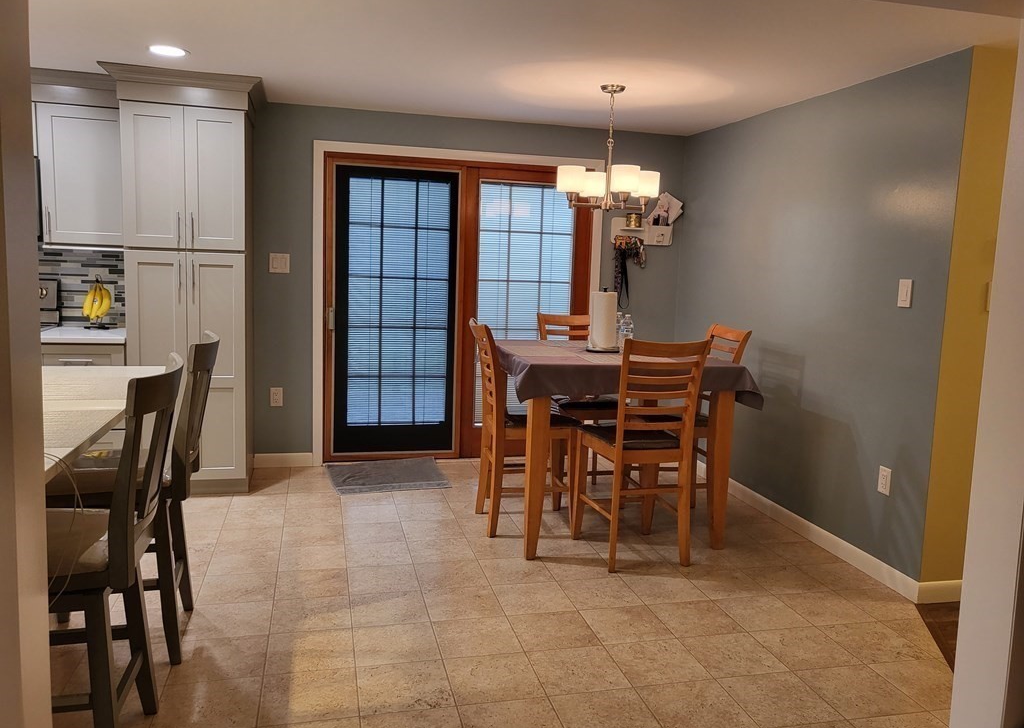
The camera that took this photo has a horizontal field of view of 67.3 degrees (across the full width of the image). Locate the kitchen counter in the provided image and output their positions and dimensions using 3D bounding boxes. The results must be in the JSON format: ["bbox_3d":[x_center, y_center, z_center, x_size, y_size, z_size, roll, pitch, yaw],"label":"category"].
[{"bbox_3d":[-2.429,-0.164,4.450,0.490,0.035,0.606,0,8,-14],"label":"kitchen counter"}]

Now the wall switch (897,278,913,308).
[{"bbox_3d":[1.761,-0.316,3.452,0.008,0.122,0.078,0,8,-14],"label":"wall switch"}]

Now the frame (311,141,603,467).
[{"bbox_3d":[-0.345,-0.364,5.224,1.945,2.090,0.120,0,7,-14],"label":"frame"}]

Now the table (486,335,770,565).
[{"bbox_3d":[0.455,0.389,4.128,1.090,0.915,1.090,0,7,-14],"label":"table"}]

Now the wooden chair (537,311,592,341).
[{"bbox_3d":[0.402,0.252,4.637,0.430,1.060,0.540,0,7,-14],"label":"wooden chair"}]

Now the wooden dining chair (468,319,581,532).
[{"bbox_3d":[0.066,0.315,4.018,0.550,1.060,0.430,0,7,-14],"label":"wooden dining chair"}]

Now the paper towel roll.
[{"bbox_3d":[0.522,-0.240,4.289,0.145,0.300,0.145,2,8,0],"label":"paper towel roll"}]

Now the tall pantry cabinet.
[{"bbox_3d":[-1.856,-0.379,4.507,0.635,2.190,0.610,0,7,-14],"label":"tall pantry cabinet"}]

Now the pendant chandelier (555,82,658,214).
[{"bbox_3d":[0.528,-1.140,4.097,0.490,0.644,0.490,6,9,28],"label":"pendant chandelier"}]

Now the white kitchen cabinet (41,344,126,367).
[{"bbox_3d":[-2.449,0.287,4.520,0.490,0.880,0.586,0,8,-14],"label":"white kitchen cabinet"}]

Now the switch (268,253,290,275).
[{"bbox_3d":[-1.487,-0.644,4.929,0.124,0.121,0.008,0,8,-14],"label":"switch"}]

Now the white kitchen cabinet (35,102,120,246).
[{"bbox_3d":[-2.394,-1.058,4.426,0.460,0.770,0.335,0,7,-14],"label":"white kitchen cabinet"}]

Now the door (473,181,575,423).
[{"bbox_3d":[0.095,-0.409,5.369,0.700,1.670,0.060,0,7,-14],"label":"door"}]

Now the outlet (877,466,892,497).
[{"bbox_3d":[1.727,0.543,3.569,0.008,0.122,0.077,0,8,-14],"label":"outlet"}]

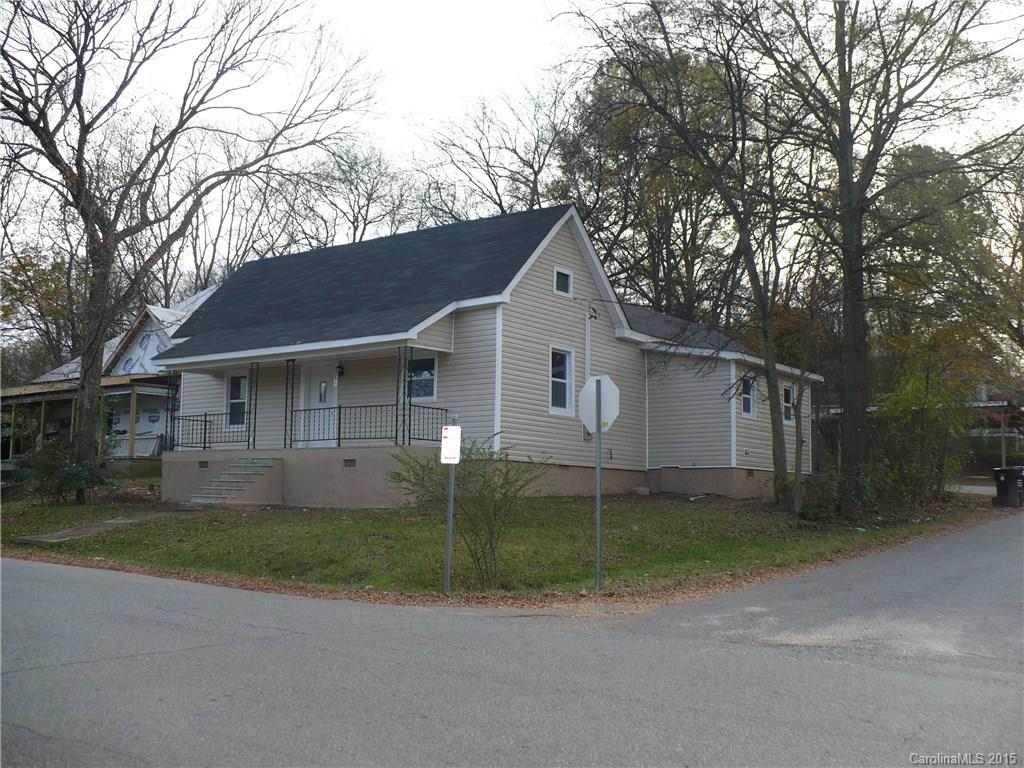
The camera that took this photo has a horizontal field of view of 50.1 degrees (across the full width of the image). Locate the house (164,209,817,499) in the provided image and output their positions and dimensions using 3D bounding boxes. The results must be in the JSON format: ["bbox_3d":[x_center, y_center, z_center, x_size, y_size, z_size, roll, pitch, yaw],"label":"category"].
[{"bbox_3d":[-0.904,-0.158,30.460,14.399,7.188,13.685,-4,-8,37],"label":"house"}]

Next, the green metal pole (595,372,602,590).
[{"bbox_3d":[1.156,1.334,14.565,0.075,2.825,0.055,-6,-9,44],"label":"green metal pole"}]

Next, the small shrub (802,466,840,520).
[{"bbox_3d":[6.906,2.417,24.500,0.900,1.260,0.900,-1,-7,16],"label":"small shrub"}]

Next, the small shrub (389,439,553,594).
[{"bbox_3d":[-0.568,1.698,14.300,2.080,1.980,1.850,1,-7,-2],"label":"small shrub"}]

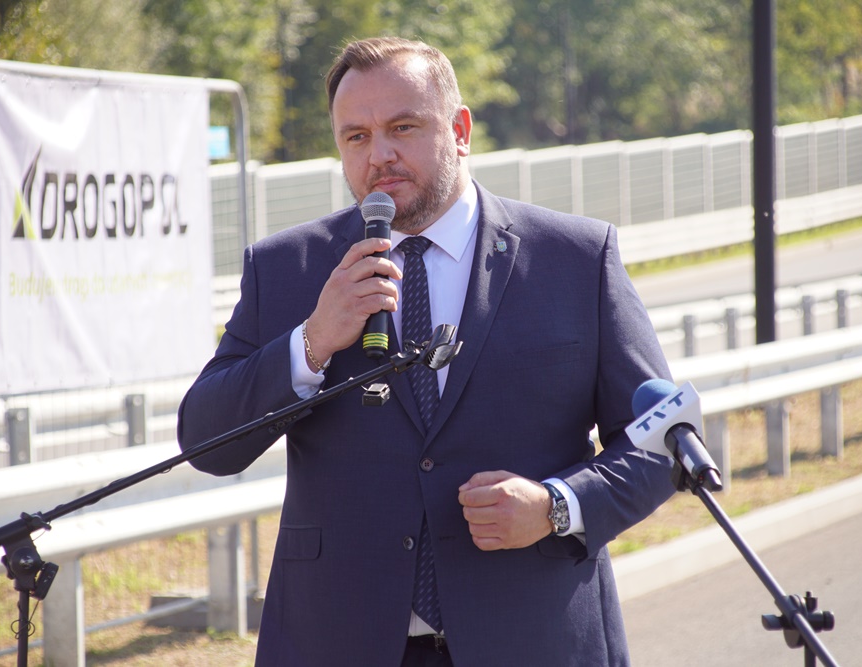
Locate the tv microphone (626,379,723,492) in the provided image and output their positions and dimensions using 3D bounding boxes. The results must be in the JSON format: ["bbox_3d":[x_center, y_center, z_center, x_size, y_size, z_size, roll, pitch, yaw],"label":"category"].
[{"bbox_3d":[0.345,0.155,7.657,0.110,0.093,0.262,-36,35,6],"label":"tv microphone"}]

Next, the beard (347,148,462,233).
[{"bbox_3d":[-0.049,-0.197,7.720,0.152,0.108,0.115,-7,6,24],"label":"beard"}]

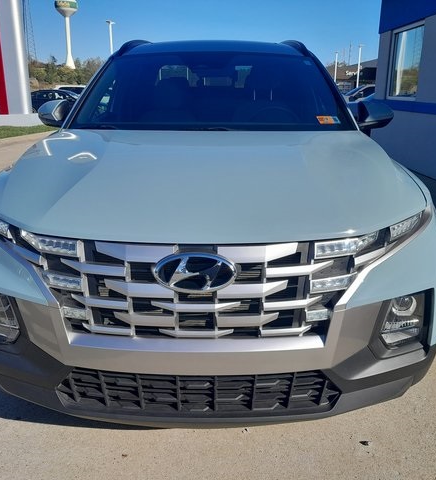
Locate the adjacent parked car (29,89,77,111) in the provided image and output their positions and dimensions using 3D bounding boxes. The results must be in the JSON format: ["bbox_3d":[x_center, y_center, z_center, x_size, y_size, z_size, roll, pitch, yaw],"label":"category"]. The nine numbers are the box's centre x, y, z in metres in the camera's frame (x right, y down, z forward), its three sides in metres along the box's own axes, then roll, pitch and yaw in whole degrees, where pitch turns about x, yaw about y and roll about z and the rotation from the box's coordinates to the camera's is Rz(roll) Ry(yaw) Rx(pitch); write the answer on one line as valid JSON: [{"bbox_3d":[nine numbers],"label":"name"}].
[{"bbox_3d":[-6.540,-5.932,22.352,4.600,1.480,1.830,9,18,29],"label":"adjacent parked car"}]

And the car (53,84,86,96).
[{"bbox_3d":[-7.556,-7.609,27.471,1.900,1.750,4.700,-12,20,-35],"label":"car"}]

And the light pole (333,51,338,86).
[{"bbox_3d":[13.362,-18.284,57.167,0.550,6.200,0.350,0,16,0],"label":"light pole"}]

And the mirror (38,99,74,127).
[{"bbox_3d":[-0.954,-0.747,2.927,0.260,0.190,0.190,0,16,0],"label":"mirror"}]

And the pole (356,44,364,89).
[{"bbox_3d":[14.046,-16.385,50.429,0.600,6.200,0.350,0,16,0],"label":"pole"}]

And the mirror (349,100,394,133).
[{"bbox_3d":[0.871,-0.724,2.895,0.270,0.200,0.190,0,16,0],"label":"mirror"}]

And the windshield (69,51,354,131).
[{"bbox_3d":[-0.044,-0.871,2.893,1.480,0.220,0.970,0,44,0],"label":"windshield"}]

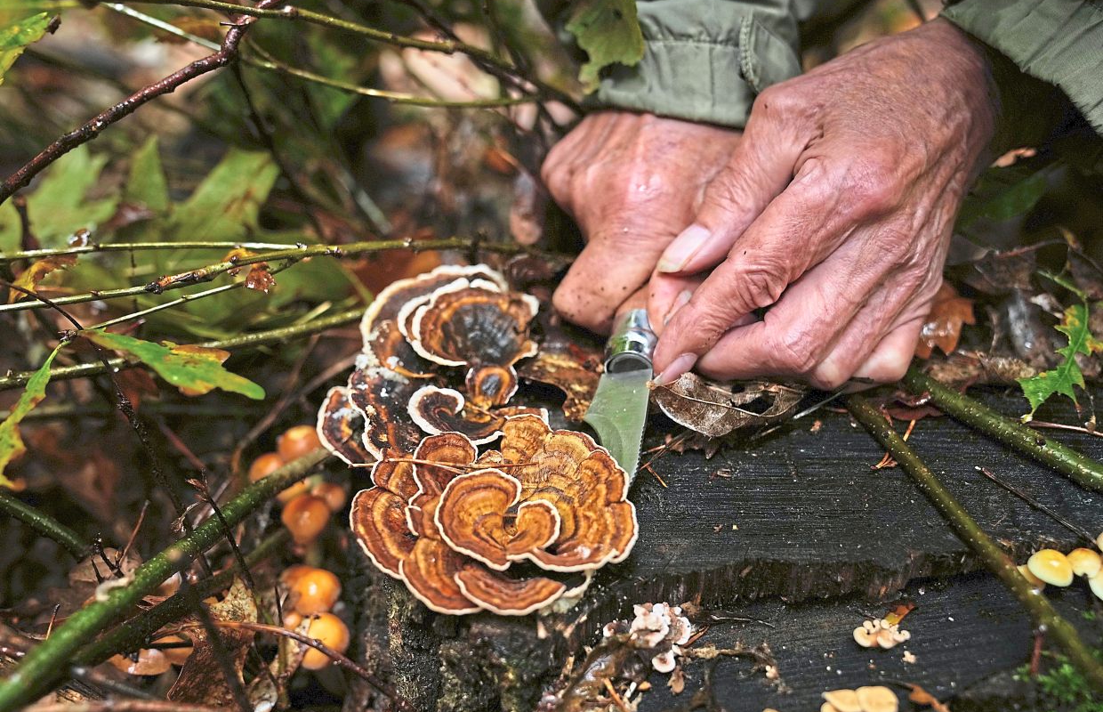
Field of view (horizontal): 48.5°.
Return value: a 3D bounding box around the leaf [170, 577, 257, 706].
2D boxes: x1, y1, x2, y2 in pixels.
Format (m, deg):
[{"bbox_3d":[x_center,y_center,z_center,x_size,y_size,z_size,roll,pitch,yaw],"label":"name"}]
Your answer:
[{"bbox_3d":[-0.121,0.103,0.438,0.032,0.014,0.049,16,57,7],"label":"leaf"}]

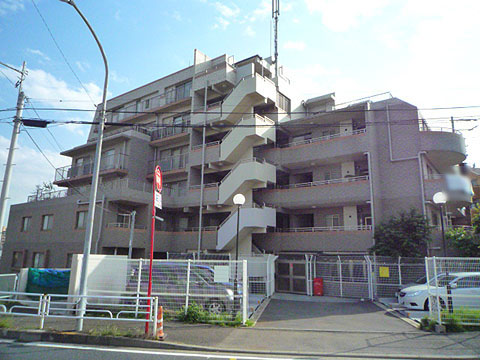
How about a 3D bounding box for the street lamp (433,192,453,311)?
[{"bbox_3d":[6.221,2.293,10.479,0.410,3.960,0.410,1,-11,0],"label":"street lamp"}]

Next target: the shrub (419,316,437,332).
[{"bbox_3d":[4.977,3.784,9.220,0.440,0.380,0.400,1,-11,0],"label":"shrub"}]

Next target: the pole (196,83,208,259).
[{"bbox_3d":[-2.554,-0.339,23.484,0.170,13.500,0.170,1,-11,0],"label":"pole"}]

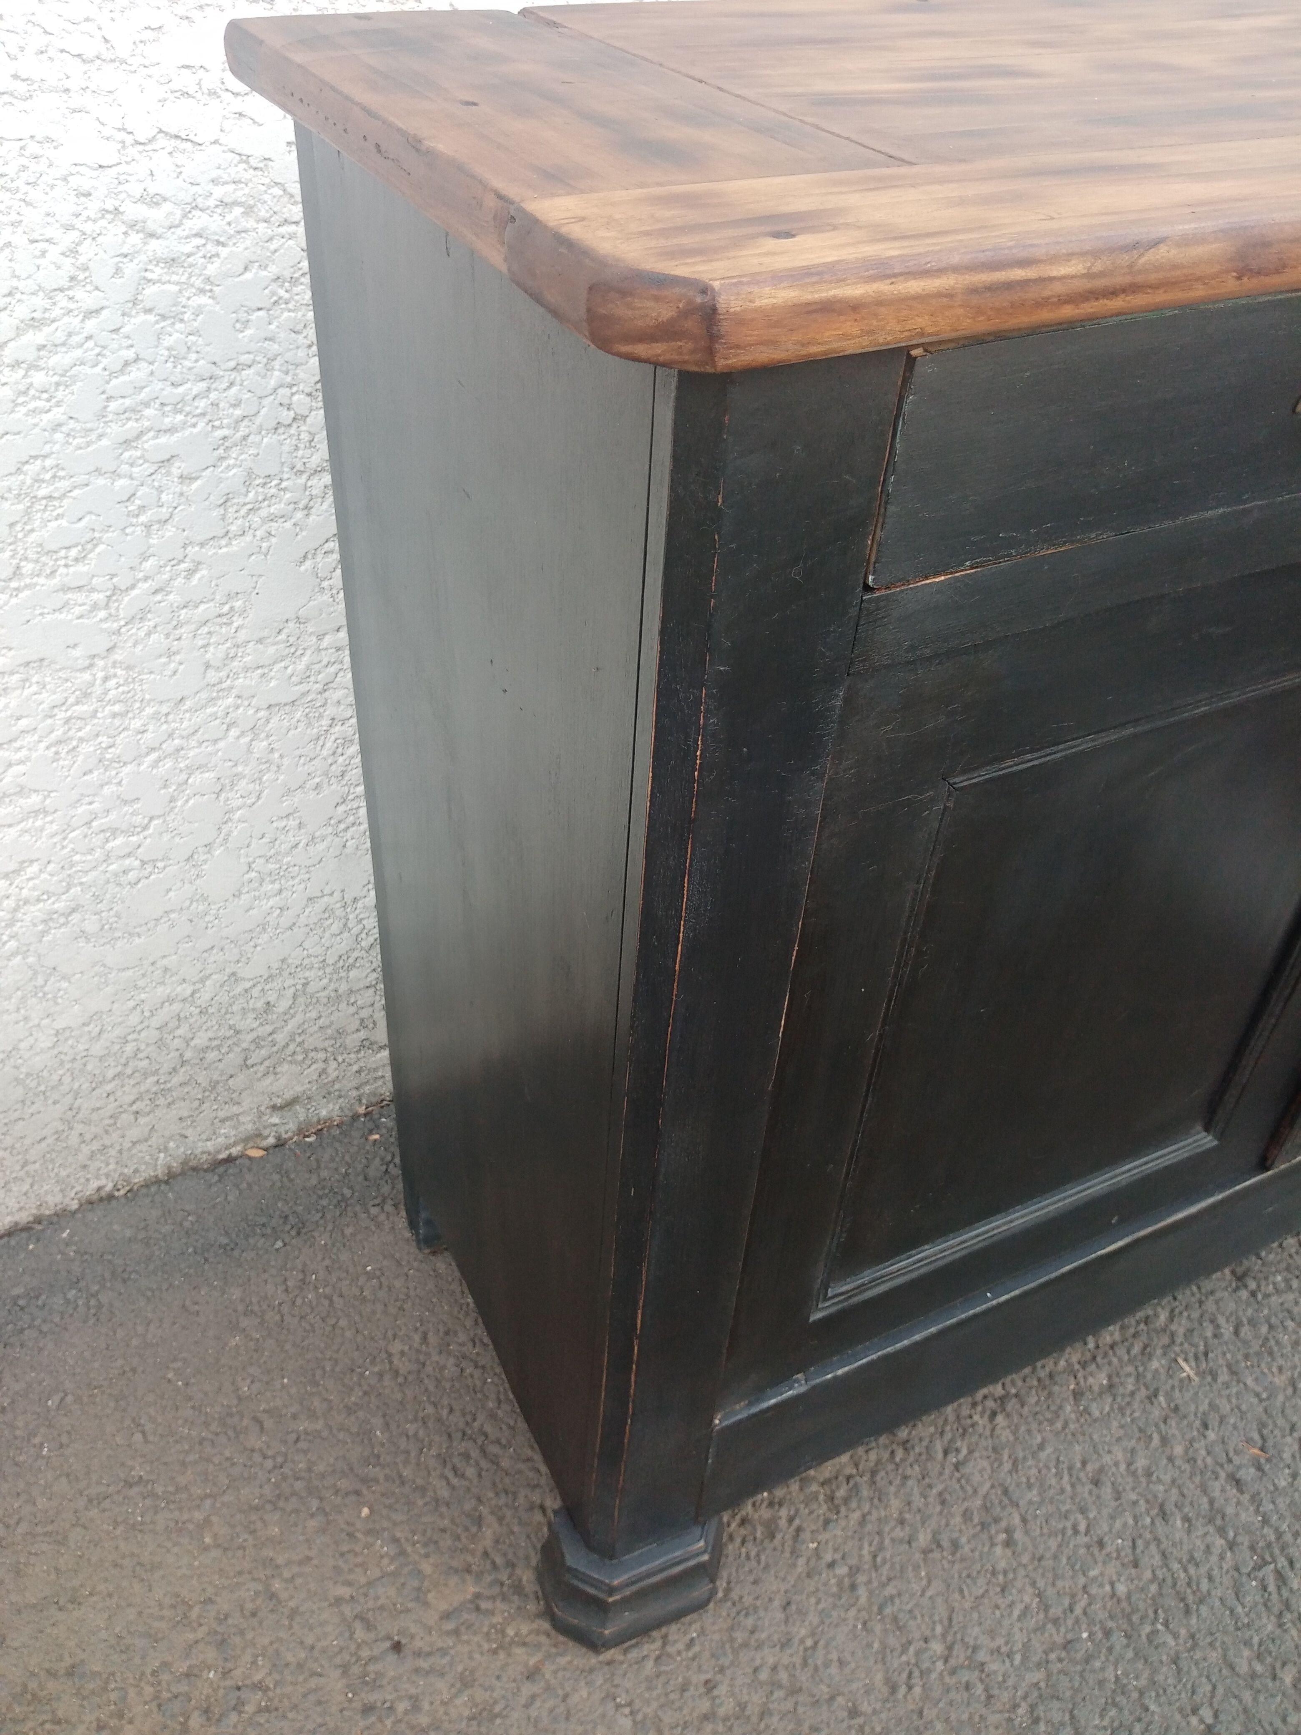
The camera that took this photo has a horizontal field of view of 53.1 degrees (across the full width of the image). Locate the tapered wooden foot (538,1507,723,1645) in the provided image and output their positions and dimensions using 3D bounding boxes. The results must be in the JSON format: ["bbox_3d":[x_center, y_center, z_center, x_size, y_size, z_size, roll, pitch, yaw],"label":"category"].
[{"bbox_3d":[-0.016,0.527,1.015,0.141,0.082,0.101,-15,43,-22],"label":"tapered wooden foot"}]

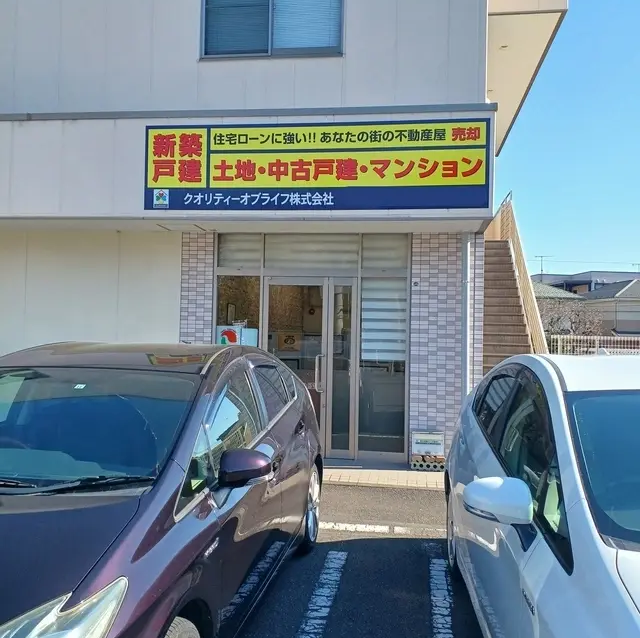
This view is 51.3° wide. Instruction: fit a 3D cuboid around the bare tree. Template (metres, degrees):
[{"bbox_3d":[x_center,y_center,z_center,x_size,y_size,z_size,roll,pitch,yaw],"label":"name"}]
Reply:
[{"bbox_3d":[10.787,0.713,28.791,3.200,3.400,3.000,1,-1,8],"label":"bare tree"}]

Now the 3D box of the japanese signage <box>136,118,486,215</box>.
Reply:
[{"bbox_3d":[-0.089,-1.608,6.981,3.648,0.914,0.100,1,-1,8],"label":"japanese signage"}]

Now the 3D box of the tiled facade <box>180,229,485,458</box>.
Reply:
[{"bbox_3d":[0.091,0.319,7.906,3.584,2.676,0.300,1,-1,8],"label":"tiled facade"}]

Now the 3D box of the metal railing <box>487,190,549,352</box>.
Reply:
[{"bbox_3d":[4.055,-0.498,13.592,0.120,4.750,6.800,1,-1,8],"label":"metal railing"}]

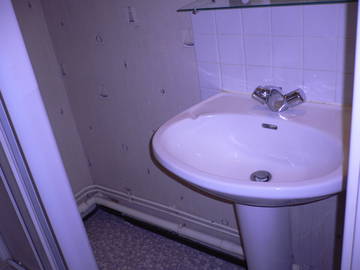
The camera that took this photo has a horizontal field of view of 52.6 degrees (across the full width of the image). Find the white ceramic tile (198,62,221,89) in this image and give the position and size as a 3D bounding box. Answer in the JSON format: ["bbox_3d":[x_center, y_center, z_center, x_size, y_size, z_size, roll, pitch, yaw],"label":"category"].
[{"bbox_3d":[0.116,-0.226,1.378,0.100,0.100,0.008,13,33,38],"label":"white ceramic tile"}]

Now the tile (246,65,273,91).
[{"bbox_3d":[0.274,-0.189,1.254,0.100,0.100,0.008,13,33,38],"label":"tile"}]

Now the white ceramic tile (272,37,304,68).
[{"bbox_3d":[0.342,-0.262,1.153,0.099,0.099,0.010,12,34,35],"label":"white ceramic tile"}]

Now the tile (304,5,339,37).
[{"bbox_3d":[0.408,-0.334,1.049,0.099,0.099,0.010,12,34,35],"label":"tile"}]

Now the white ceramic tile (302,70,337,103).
[{"bbox_3d":[0.437,-0.155,1.141,0.099,0.099,0.010,12,34,35],"label":"white ceramic tile"}]

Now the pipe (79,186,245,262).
[{"bbox_3d":[-0.154,0.462,1.921,1.050,0.177,0.167,12,34,35],"label":"pipe"}]

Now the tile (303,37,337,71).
[{"bbox_3d":[0.417,-0.244,1.085,0.100,0.100,0.008,13,33,38],"label":"tile"}]

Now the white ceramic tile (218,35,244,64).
[{"bbox_3d":[0.180,-0.296,1.269,0.099,0.099,0.010,12,34,35],"label":"white ceramic tile"}]

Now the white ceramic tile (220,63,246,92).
[{"bbox_3d":[0.195,-0.208,1.316,0.100,0.100,0.008,13,33,38],"label":"white ceramic tile"}]

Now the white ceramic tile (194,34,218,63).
[{"bbox_3d":[0.102,-0.317,1.334,0.100,0.100,0.008,13,33,38],"label":"white ceramic tile"}]

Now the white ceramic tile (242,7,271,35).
[{"bbox_3d":[0.245,-0.371,1.165,0.100,0.100,0.008,13,33,38],"label":"white ceramic tile"}]

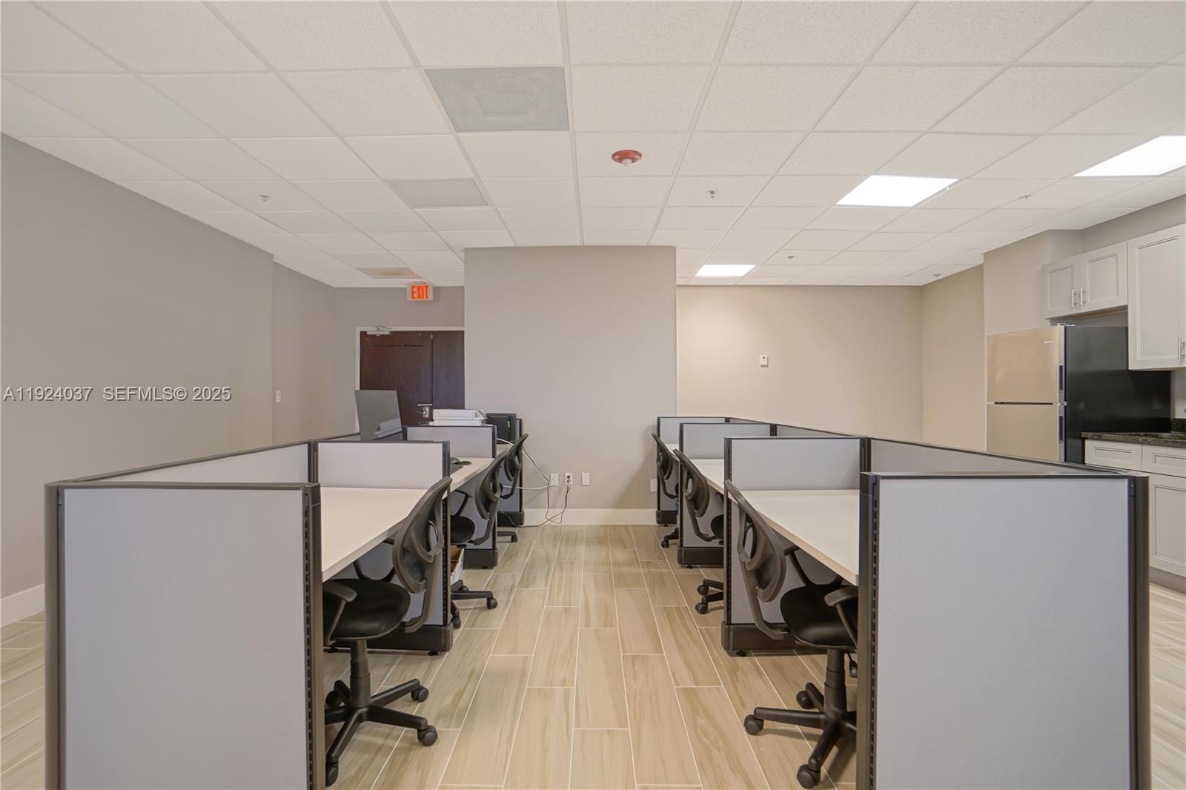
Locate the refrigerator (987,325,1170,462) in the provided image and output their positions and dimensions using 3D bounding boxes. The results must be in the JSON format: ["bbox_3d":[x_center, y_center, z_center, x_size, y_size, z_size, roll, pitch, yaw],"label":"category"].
[{"bbox_3d":[3.870,0.360,4.254,0.839,1.751,0.680,0,0,0],"label":"refrigerator"}]

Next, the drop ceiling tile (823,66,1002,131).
[{"bbox_3d":[1.450,-1.395,2.490,0.605,0.020,0.550,0,0,0],"label":"drop ceiling tile"}]

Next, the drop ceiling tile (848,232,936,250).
[{"bbox_3d":[2.740,-1.424,4.830,0.618,0.020,0.576,0,0,0],"label":"drop ceiling tile"}]

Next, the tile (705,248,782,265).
[{"bbox_3d":[1.488,-1.422,5.415,0.618,0.020,0.576,0,0,0],"label":"tile"}]

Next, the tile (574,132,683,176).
[{"bbox_3d":[0.213,-1.417,3.123,0.618,0.020,0.576,0,0,0],"label":"tile"}]

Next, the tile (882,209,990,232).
[{"bbox_3d":[2.832,-1.460,4.386,0.630,0.020,0.595,0,0,0],"label":"tile"}]

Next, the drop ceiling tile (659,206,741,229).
[{"bbox_3d":[0.844,-1.403,4.212,0.614,0.020,0.557,0,0,1],"label":"drop ceiling tile"}]

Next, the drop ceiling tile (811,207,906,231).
[{"bbox_3d":[2.075,-1.397,4.182,0.605,0.020,0.550,0,0,0],"label":"drop ceiling tile"}]

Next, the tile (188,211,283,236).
[{"bbox_3d":[-2.983,-1.445,4.411,0.600,0.020,0.595,0,0,0],"label":"tile"}]

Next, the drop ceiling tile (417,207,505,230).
[{"bbox_3d":[-1.035,-1.417,4.284,0.618,0.020,0.576,0,0,0],"label":"drop ceiling tile"}]

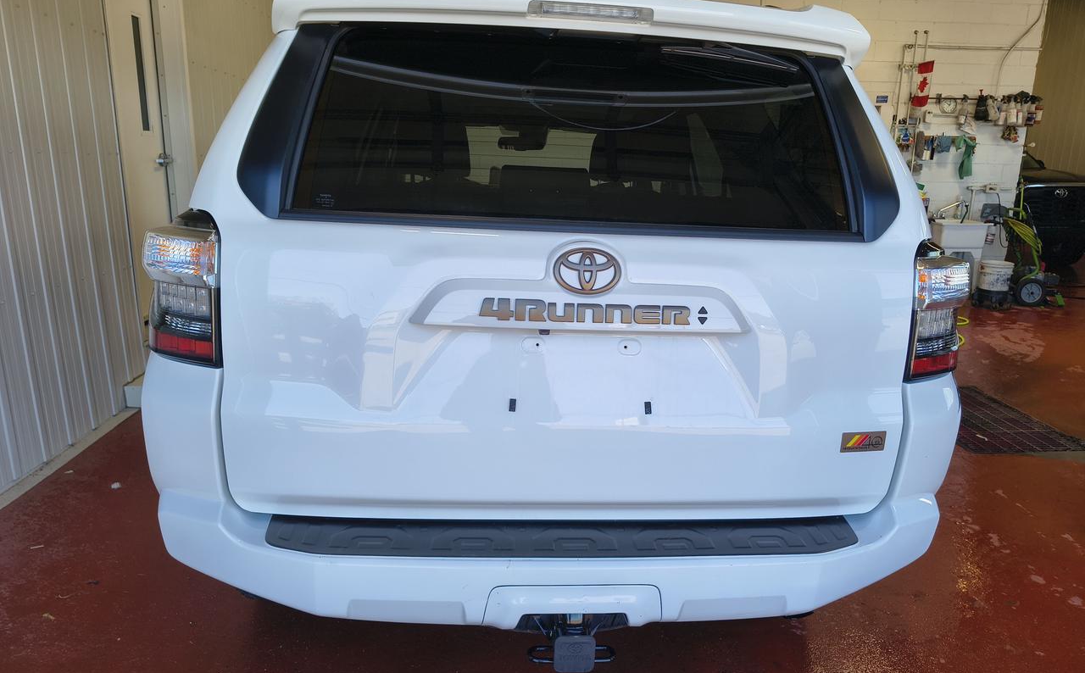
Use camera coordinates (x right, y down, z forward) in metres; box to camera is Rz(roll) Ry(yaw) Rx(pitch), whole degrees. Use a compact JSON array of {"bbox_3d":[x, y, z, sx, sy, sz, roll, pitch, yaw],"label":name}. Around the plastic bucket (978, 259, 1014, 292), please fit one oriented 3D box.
[{"bbox_3d":[4.690,-0.595,7.790,0.300,0.330,0.300,1,14,0],"label":"plastic bucket"}]

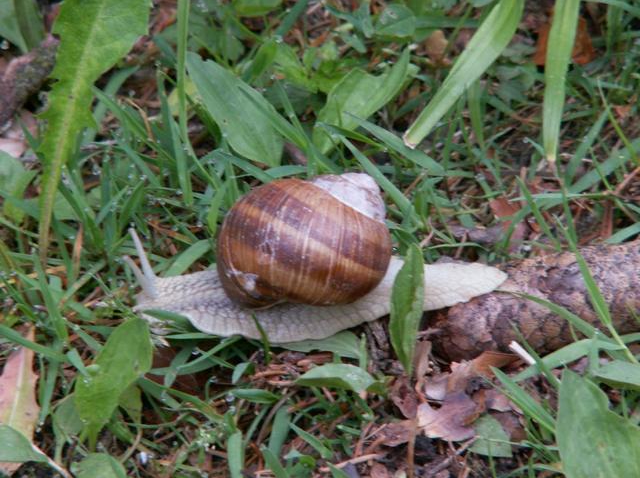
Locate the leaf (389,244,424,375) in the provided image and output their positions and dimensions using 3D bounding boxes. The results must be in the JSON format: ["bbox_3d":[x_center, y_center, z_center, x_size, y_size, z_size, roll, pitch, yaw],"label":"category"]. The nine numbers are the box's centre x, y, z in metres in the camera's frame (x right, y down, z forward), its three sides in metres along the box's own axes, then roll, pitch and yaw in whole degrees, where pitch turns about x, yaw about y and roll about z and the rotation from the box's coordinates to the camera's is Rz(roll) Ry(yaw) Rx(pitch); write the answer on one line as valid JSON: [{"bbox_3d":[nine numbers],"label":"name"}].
[{"bbox_3d":[0.021,0.017,1.141,0.009,0.034,0.004,1,22,-1],"label":"leaf"}]

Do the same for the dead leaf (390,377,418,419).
[{"bbox_3d":[0.020,0.038,1.132,0.007,0.003,0.011,0,67,0],"label":"dead leaf"}]

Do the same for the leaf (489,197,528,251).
[{"bbox_3d":[0.047,-0.004,1.183,0.011,0.004,0.014,0,67,0],"label":"leaf"}]

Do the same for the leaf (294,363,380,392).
[{"bbox_3d":[0.004,0.033,1.136,0.019,0.004,0.007,-4,49,-4],"label":"leaf"}]

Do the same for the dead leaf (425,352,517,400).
[{"bbox_3d":[0.036,0.033,1.137,0.022,0.005,0.013,-4,59,4],"label":"dead leaf"}]

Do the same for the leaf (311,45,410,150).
[{"bbox_3d":[0.011,-0.035,1.208,0.015,0.006,0.031,38,85,12],"label":"leaf"}]

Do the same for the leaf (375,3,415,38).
[{"bbox_3d":[0.020,-0.057,1.240,0.011,0.003,0.011,9,57,6],"label":"leaf"}]

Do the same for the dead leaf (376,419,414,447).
[{"bbox_3d":[0.018,0.046,1.125,0.009,0.003,0.008,22,54,16],"label":"dead leaf"}]

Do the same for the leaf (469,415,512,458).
[{"bbox_3d":[0.040,0.047,1.124,0.009,0.002,0.011,-15,58,-9],"label":"leaf"}]

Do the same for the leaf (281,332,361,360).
[{"bbox_3d":[0.000,0.025,1.148,0.021,0.003,0.011,4,46,4],"label":"leaf"}]

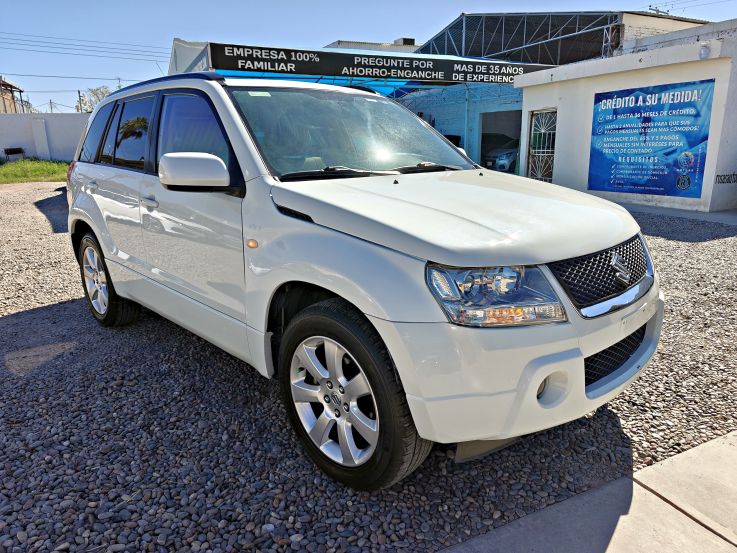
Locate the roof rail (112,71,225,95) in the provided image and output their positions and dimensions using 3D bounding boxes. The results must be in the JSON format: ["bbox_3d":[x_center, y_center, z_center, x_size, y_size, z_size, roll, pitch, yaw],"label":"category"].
[{"bbox_3d":[-1.336,-1.173,3.060,0.060,0.115,1.740,-14,19,-42],"label":"roof rail"}]

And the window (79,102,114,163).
[{"bbox_3d":[-1.974,-1.030,3.546,0.080,0.420,0.680,4,6,-45],"label":"window"}]

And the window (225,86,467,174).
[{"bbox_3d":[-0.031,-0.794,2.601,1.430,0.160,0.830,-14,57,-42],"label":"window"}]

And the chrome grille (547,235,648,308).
[{"bbox_3d":[0.915,-0.011,1.802,0.830,0.220,0.130,-14,7,-42],"label":"chrome grille"}]

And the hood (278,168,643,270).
[{"bbox_3d":[0.518,-0.312,2.145,1.460,0.250,1.120,-14,16,-42],"label":"hood"}]

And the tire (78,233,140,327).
[{"bbox_3d":[-1.923,0.011,3.682,0.230,0.725,0.725,-14,19,-42],"label":"tire"}]

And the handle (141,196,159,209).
[{"bbox_3d":[-1.195,-0.397,2.639,0.055,0.050,0.220,-14,19,-42],"label":"handle"}]

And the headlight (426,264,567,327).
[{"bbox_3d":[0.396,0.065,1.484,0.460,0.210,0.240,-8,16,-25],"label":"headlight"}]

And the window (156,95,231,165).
[{"bbox_3d":[-0.866,-0.703,2.394,0.070,0.450,0.900,4,6,-45],"label":"window"}]

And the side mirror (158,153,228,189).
[{"bbox_3d":[-0.676,-0.420,1.978,0.240,0.170,0.160,-14,19,-42],"label":"side mirror"}]

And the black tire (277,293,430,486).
[{"bbox_3d":[-0.075,0.440,1.847,0.230,0.725,0.725,-14,19,-42],"label":"black tire"}]

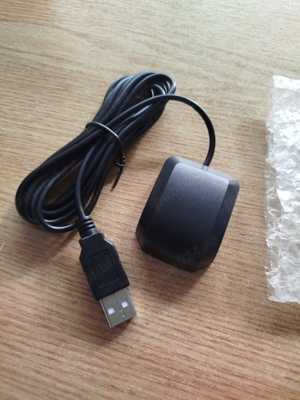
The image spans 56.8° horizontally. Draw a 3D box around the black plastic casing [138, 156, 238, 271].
[{"bbox_3d":[0.018,0.004,0.126,0.038,0.015,0.050,22,73,6],"label":"black plastic casing"}]

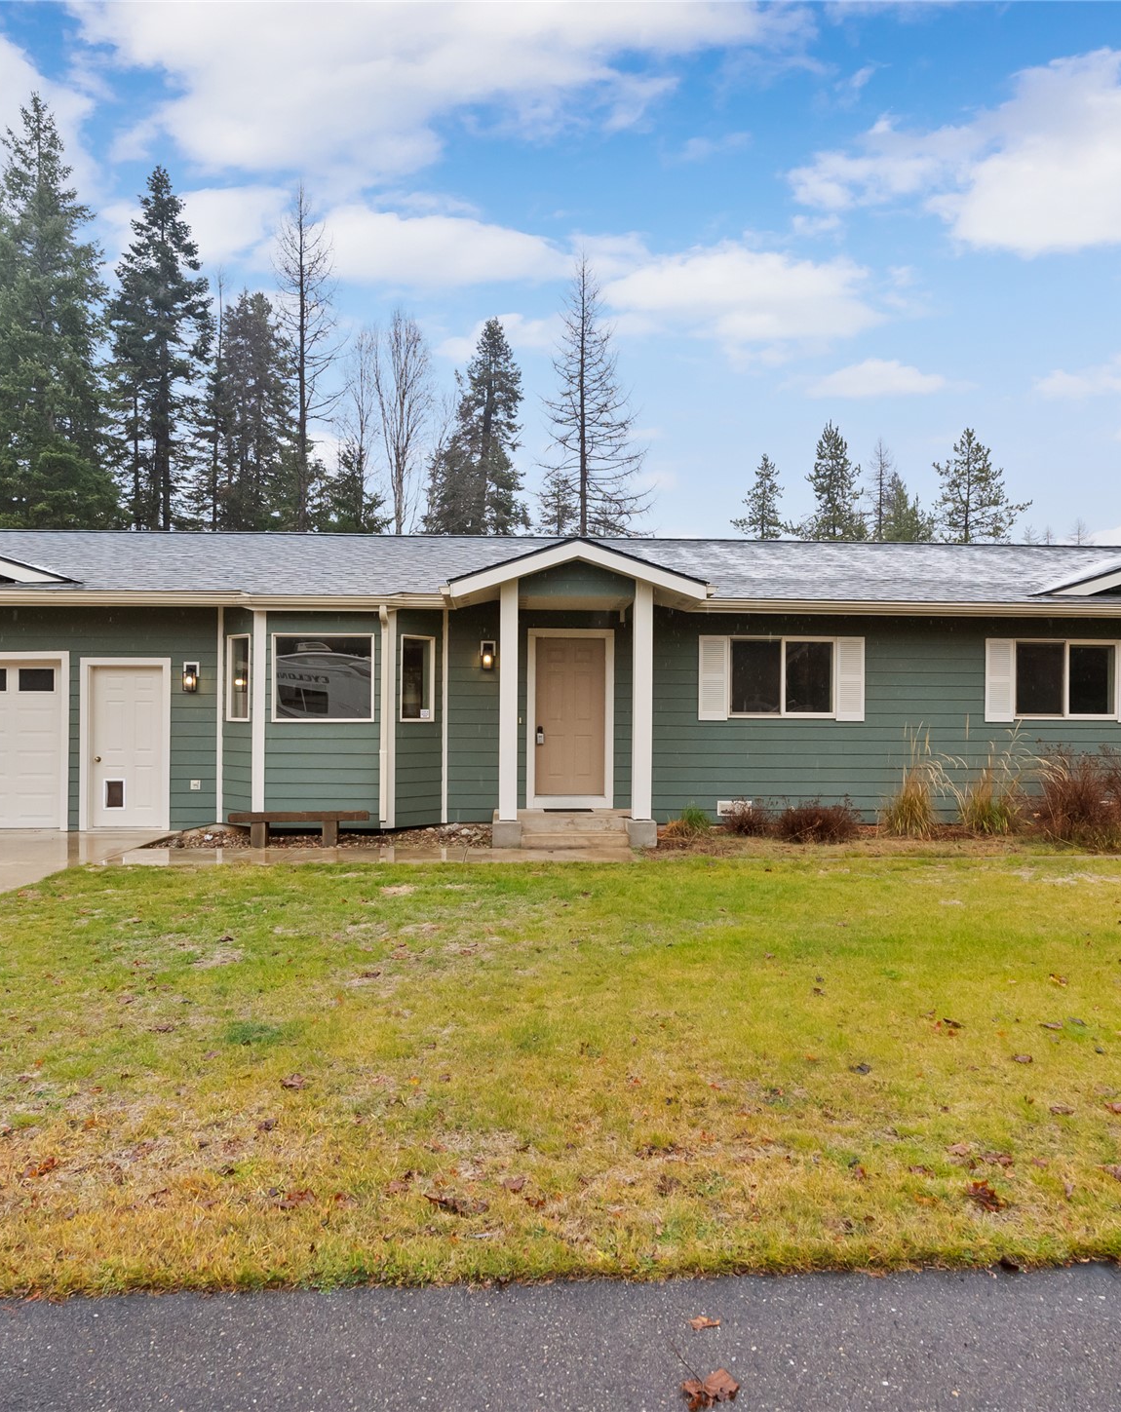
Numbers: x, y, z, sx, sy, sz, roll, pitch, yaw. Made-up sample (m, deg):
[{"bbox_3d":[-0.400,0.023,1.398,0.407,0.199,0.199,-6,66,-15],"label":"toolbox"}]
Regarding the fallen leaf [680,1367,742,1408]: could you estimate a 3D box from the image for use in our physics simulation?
[{"bbox_3d":[0.343,1.557,2.150,0.140,0.040,0.100,0,0,0],"label":"fallen leaf"}]

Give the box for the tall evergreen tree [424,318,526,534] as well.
[{"bbox_3d":[-3.674,-8.254,43.980,4.800,19.820,4.800,0,0,0],"label":"tall evergreen tree"}]

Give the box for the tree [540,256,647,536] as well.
[{"bbox_3d":[1.031,-8.951,40.979,4.600,21.280,4.600,0,0,0],"label":"tree"}]

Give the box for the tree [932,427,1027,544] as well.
[{"bbox_3d":[20.182,-5.902,45.984,4.700,15.510,4.700,0,0,0],"label":"tree"}]

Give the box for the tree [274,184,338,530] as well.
[{"bbox_3d":[-11.093,-10.308,39.976,3.200,23.800,3.200,0,0,0],"label":"tree"}]

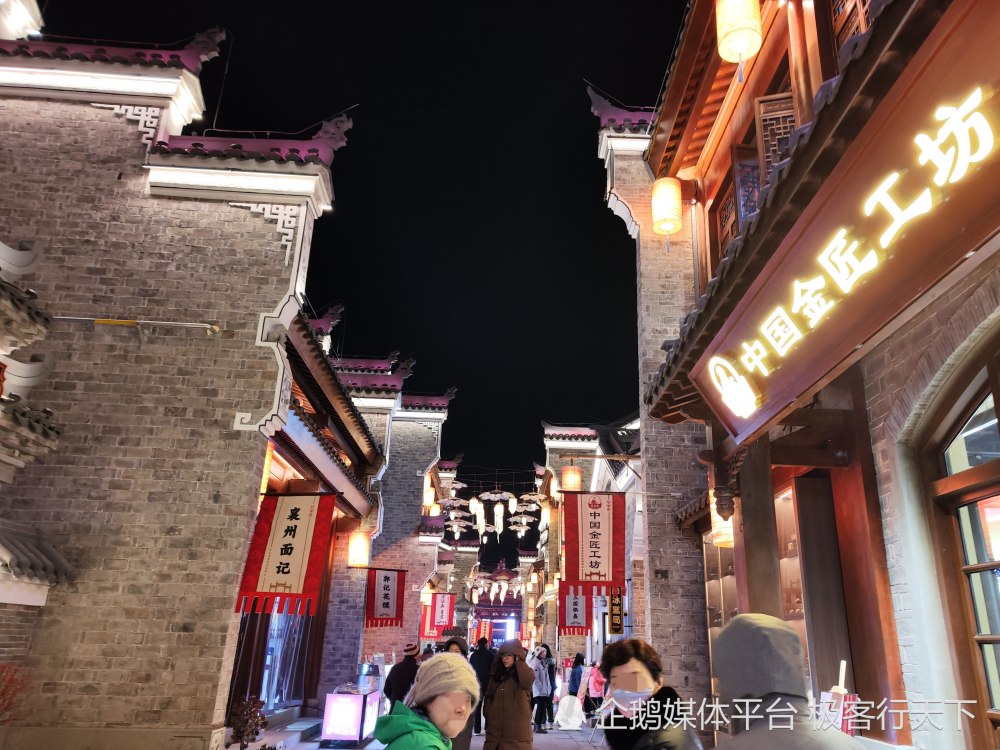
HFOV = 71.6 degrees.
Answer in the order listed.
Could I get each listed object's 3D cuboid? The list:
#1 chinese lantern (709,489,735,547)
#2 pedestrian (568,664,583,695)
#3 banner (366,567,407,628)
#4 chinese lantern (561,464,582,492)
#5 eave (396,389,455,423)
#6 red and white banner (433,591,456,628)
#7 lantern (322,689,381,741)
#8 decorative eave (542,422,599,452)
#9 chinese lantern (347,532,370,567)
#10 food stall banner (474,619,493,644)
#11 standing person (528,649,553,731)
[{"bbox_3d":[2.550,1.598,7.772,0.370,0.610,0.370,3,-20,0],"label":"chinese lantern"},{"bbox_3d":[1.860,7.666,16.905,0.320,1.623,0.460,12,-23,-19],"label":"pedestrian"},{"bbox_3d":[-2.550,4.995,15.494,0.840,1.200,0.050,3,-20,0],"label":"banner"},{"bbox_3d":[1.233,1.834,11.826,0.330,0.540,0.330,3,-20,0],"label":"chinese lantern"},{"bbox_3d":[-2.619,1.098,24.743,1.870,1.370,0.650,4,-22,1],"label":"eave"},{"bbox_3d":[-1.813,7.567,22.152,0.729,1.116,0.040,4,-22,1],"label":"red and white banner"},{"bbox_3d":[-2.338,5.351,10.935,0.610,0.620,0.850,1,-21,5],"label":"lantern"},{"bbox_3d":[2.536,2.242,25.269,2.070,1.050,0.650,4,-22,1],"label":"decorative eave"},{"bbox_3d":[-3.143,3.908,15.464,0.450,0.750,0.450,3,-20,0],"label":"chinese lantern"},{"bbox_3d":[-0.722,12.564,33.739,0.714,1.115,0.040,4,-22,1],"label":"food stall banner"},{"bbox_3d":[0.953,6.938,15.345,0.360,1.704,0.500,-9,-25,30],"label":"standing person"}]

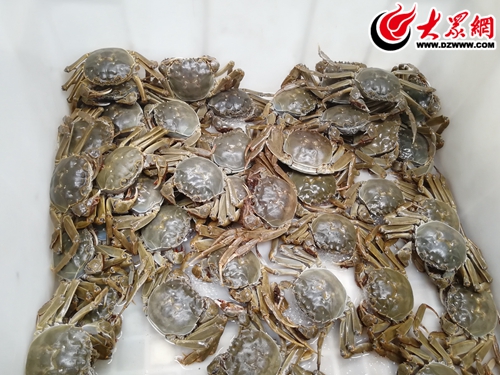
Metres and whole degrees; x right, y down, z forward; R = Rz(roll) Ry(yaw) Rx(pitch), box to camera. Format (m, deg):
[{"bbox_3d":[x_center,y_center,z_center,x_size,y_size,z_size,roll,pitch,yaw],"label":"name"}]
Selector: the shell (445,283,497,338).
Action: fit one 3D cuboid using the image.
[{"bbox_3d":[0.271,0.151,0.476,0.058,0.027,0.065,2,63,6],"label":"shell"}]

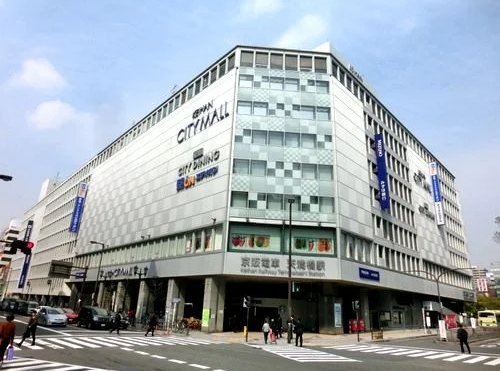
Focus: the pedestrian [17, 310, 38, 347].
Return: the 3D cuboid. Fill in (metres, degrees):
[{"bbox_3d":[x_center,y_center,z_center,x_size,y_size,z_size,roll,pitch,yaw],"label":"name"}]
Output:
[{"bbox_3d":[-11.336,7.289,17.787,0.750,1.680,0.500,16,-23,-33],"label":"pedestrian"}]

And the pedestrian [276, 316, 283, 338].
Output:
[{"bbox_3d":[2.382,11.281,27.662,0.500,1.674,0.350,9,-20,-17],"label":"pedestrian"}]

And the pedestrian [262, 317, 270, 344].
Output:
[{"bbox_3d":[1.147,9.959,23.639,0.500,1.576,0.350,9,-20,-17],"label":"pedestrian"}]

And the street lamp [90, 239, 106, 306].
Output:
[{"bbox_3d":[-19.695,11.661,42.829,1.800,8.900,0.350,19,-25,-38],"label":"street lamp"}]

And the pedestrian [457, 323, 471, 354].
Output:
[{"bbox_3d":[13.300,9.487,21.542,0.550,1.760,0.450,11,-21,-22],"label":"pedestrian"}]

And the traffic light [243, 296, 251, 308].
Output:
[{"bbox_3d":[-0.183,8.004,23.583,0.450,0.760,0.380,-8,-22,28],"label":"traffic light"}]

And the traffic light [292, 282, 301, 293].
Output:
[{"bbox_3d":[3.417,7.464,25.371,0.420,0.750,0.300,9,-20,-17],"label":"traffic light"}]

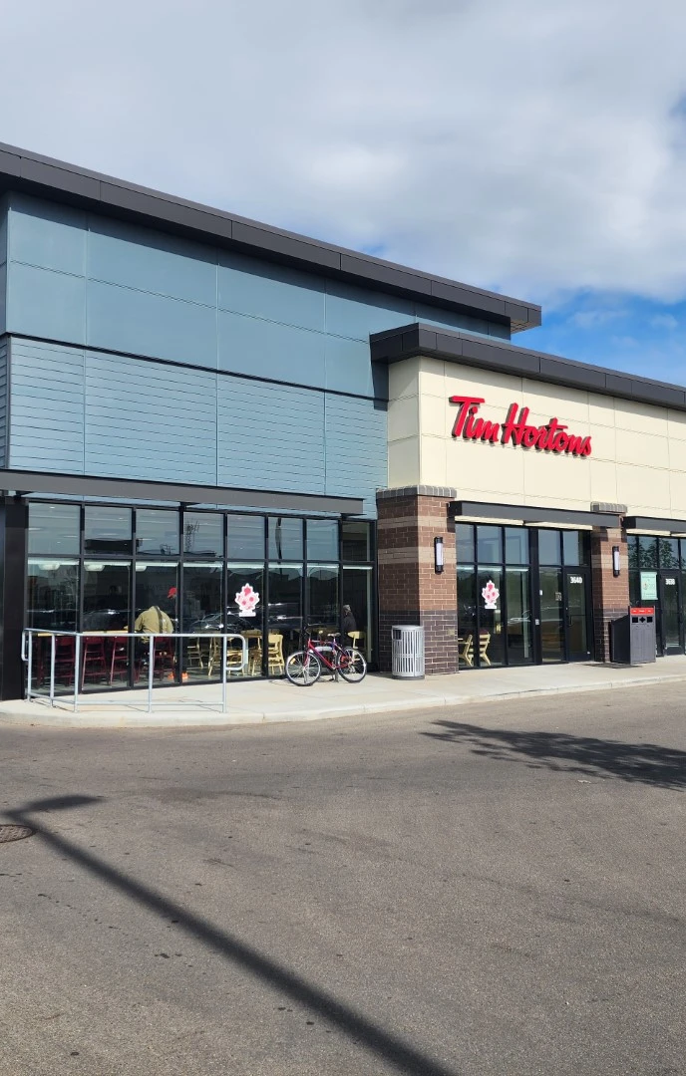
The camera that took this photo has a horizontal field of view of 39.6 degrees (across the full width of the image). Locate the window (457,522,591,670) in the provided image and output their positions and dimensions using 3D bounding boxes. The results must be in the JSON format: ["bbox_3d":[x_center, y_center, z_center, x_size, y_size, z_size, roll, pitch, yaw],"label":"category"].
[{"bbox_3d":[3.975,1.275,20.741,4.770,3.000,0.130,3,-5,-40],"label":"window"}]

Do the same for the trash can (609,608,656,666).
[{"bbox_3d":[6.608,2.223,21.769,0.970,1.280,0.560,3,-5,-40],"label":"trash can"}]

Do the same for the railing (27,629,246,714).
[{"bbox_3d":[-3.294,1.869,13.373,3.999,1.100,0.936,-2,-4,25],"label":"railing"}]

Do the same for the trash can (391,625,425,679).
[{"bbox_3d":[1.213,2.118,17.673,0.605,0.980,0.605,-1,-4,0],"label":"trash can"}]

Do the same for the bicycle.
[{"bbox_3d":[-0.242,2.106,16.950,1.700,1.000,0.580,2,-5,-34],"label":"bicycle"}]

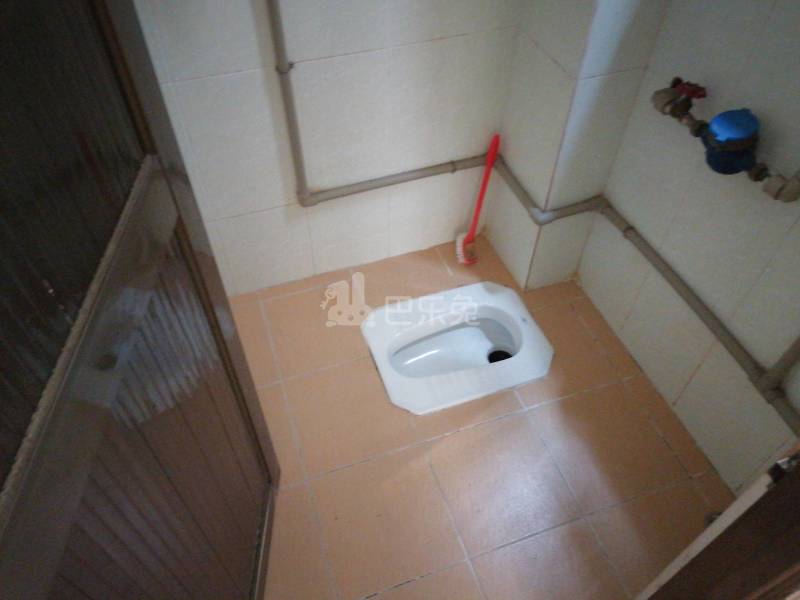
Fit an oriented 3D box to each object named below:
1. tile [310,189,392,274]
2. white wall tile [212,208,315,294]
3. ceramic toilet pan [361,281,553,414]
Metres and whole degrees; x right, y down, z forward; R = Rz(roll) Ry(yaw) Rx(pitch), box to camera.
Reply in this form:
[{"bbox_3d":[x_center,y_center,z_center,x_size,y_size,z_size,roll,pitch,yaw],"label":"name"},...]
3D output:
[{"bbox_3d":[-0.156,-0.214,1.850,0.248,0.305,0.014,-15,51,-12],"label":"tile"},{"bbox_3d":[-0.391,-0.153,1.796,0.249,0.305,0.014,-15,51,-12],"label":"white wall tile"},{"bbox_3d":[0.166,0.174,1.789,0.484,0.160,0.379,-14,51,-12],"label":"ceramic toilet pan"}]

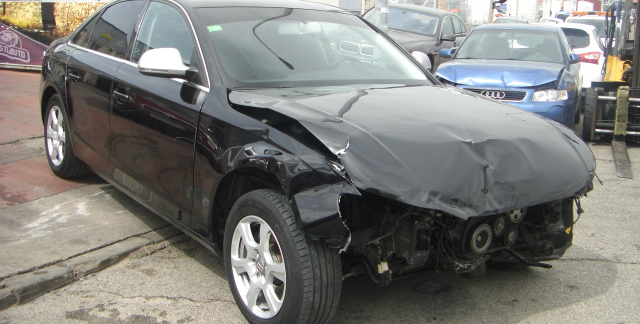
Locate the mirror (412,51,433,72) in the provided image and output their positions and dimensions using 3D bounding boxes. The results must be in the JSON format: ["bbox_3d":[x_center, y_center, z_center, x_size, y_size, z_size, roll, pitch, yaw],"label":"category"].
[{"bbox_3d":[0.624,-0.634,4.481,0.250,0.160,0.140,-5,15,-36],"label":"mirror"}]

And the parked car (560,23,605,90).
[{"bbox_3d":[4.982,-2.322,15.224,1.800,1.520,4.300,5,12,16],"label":"parked car"}]

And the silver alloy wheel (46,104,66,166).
[{"bbox_3d":[-1.838,-0.184,5.088,0.190,0.440,0.440,-5,15,-36],"label":"silver alloy wheel"}]

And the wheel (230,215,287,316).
[{"bbox_3d":[-0.190,0.424,2.898,0.190,0.440,0.440,-5,15,-36],"label":"wheel"}]

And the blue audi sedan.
[{"bbox_3d":[2.701,-1.220,9.892,1.760,1.420,4.120,6,12,20],"label":"blue audi sedan"}]

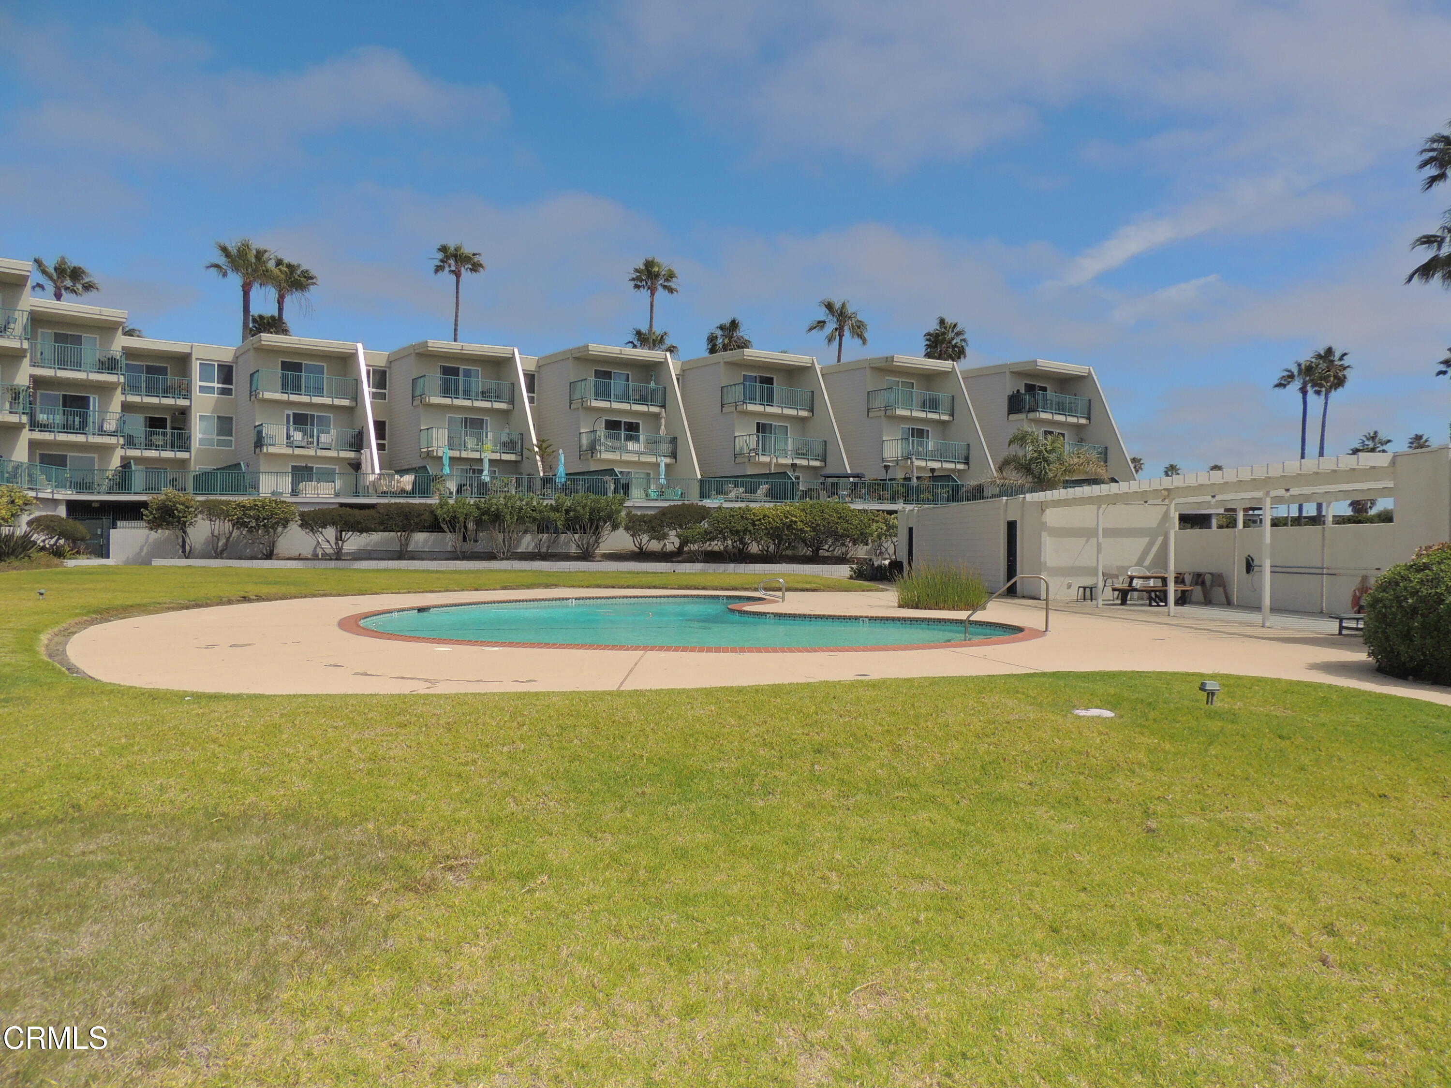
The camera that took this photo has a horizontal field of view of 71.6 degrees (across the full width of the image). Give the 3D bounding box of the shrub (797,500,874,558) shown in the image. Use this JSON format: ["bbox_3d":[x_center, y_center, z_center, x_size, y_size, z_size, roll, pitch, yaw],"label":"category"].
[{"bbox_3d":[4.864,-0.688,45.200,3.565,2.546,3.000,1,0,0],"label":"shrub"}]

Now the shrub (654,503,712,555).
[{"bbox_3d":[-1.897,-0.666,45.500,2.615,2.307,2.400,1,0,0],"label":"shrub"}]

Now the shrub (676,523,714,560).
[{"bbox_3d":[-1.386,-0.105,46.404,1.778,1.725,1.689,1,0,-7],"label":"shrub"}]

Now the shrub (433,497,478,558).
[{"bbox_3d":[-11.989,-0.757,44.800,2.019,2.776,2.000,1,0,0],"label":"shrub"}]

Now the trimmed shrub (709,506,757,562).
[{"bbox_3d":[0.369,-0.475,46.827,2.374,2.480,2.256,1,0,-7],"label":"trimmed shrub"}]

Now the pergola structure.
[{"bbox_3d":[10.880,0.095,21.100,4.450,2.820,11.850,1,0,-7],"label":"pergola structure"}]

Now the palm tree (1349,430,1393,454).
[{"bbox_3d":[51.149,-3.387,79.984,3.515,11.345,3.515,1,0,0],"label":"palm tree"}]

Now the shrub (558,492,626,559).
[{"bbox_3d":[-6.144,-0.833,46.208,3.176,3.072,2.900,1,0,-7],"label":"shrub"}]

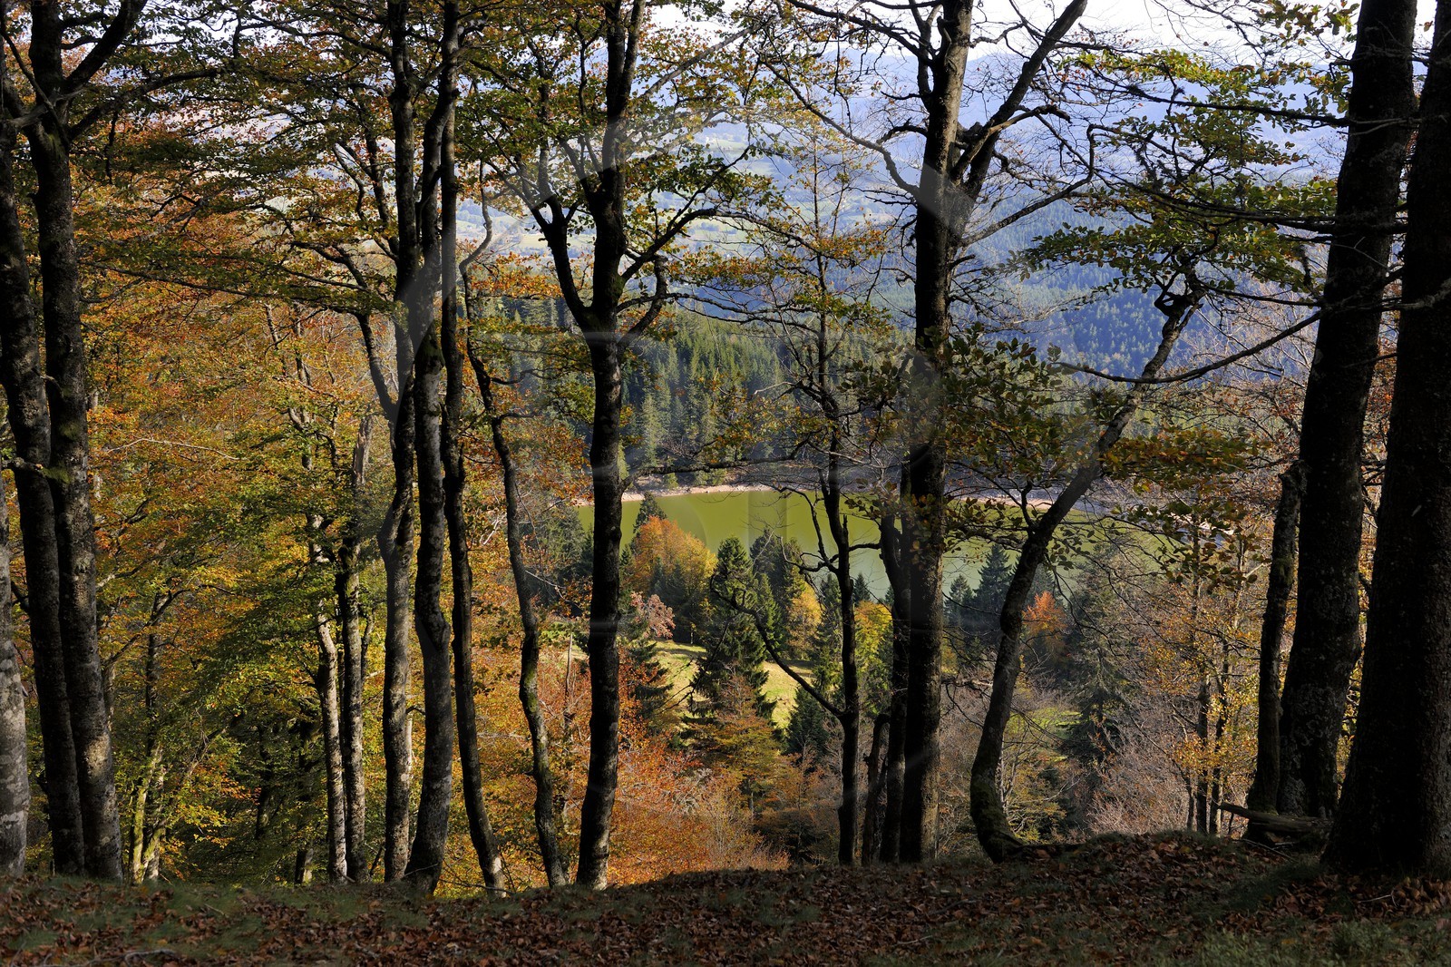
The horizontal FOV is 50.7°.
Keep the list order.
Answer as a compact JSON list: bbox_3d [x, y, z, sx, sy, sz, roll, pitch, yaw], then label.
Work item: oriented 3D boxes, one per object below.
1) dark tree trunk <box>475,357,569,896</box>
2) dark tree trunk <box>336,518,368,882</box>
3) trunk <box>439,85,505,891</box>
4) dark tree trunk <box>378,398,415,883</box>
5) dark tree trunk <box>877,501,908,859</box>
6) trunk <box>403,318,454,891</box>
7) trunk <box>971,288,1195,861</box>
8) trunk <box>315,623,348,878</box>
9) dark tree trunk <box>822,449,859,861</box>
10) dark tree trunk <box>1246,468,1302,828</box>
[{"bbox_3d":[-1.572,1.118,11.697,0.677,4.310,0.304,0,13,0],"label":"dark tree trunk"},{"bbox_3d":[-3.410,2.035,14.087,0.209,3.542,0.209,2,13,-1],"label":"dark tree trunk"},{"bbox_3d":[-1.899,0.224,11.476,0.458,6.205,0.206,0,13,0],"label":"trunk"},{"bbox_3d":[-2.749,1.391,12.802,0.291,4.265,0.258,0,13,0],"label":"dark tree trunk"},{"bbox_3d":[1.385,1.725,12.640,0.235,3.081,0.168,0,13,0],"label":"dark tree trunk"},{"bbox_3d":[-2.181,0.993,11.286,0.350,4.404,0.262,0,13,0],"label":"trunk"},{"bbox_3d":[2.525,0.732,10.807,1.473,4.222,0.368,0,13,0],"label":"trunk"},{"bbox_3d":[-3.650,2.484,14.192,0.189,2.637,0.189,0,13,0],"label":"trunk"},{"bbox_3d":[0.921,1.440,12.191,0.277,3.500,0.140,0,13,0],"label":"dark tree trunk"},{"bbox_3d":[3.339,1.019,9.230,0.164,2.314,0.164,0,13,0],"label":"dark tree trunk"}]

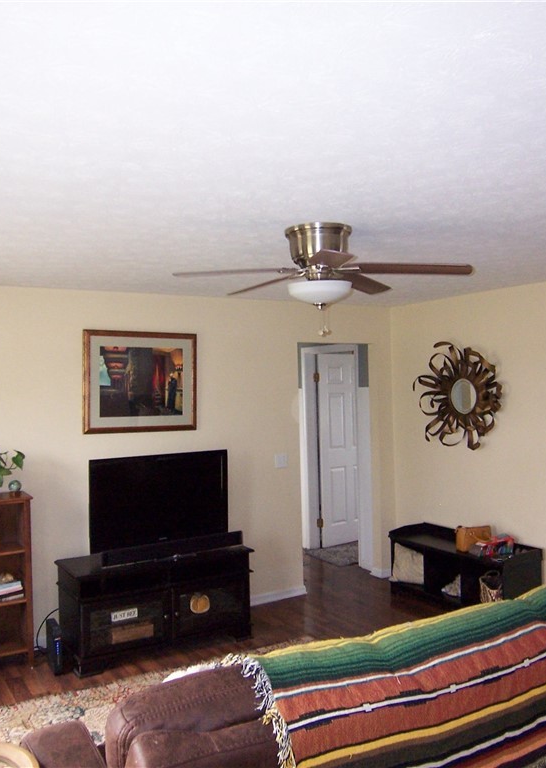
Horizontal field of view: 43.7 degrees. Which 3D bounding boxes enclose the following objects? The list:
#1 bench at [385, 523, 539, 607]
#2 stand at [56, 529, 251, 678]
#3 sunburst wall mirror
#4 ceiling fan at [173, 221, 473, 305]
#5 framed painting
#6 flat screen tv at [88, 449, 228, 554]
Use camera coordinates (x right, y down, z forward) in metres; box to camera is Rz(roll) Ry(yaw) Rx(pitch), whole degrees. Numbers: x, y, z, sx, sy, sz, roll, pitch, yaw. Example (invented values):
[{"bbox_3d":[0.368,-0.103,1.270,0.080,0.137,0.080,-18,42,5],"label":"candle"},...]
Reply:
[{"bbox_3d":[1.475,1.469,5.332,0.420,0.510,1.190,-2,0,-33],"label":"bench"},{"bbox_3d":[-0.788,1.483,4.676,1.220,0.605,0.510,-2,0,-30],"label":"stand"},{"bbox_3d":[1.504,0.098,5.556,0.110,0.860,0.860,-2,0,-33],"label":"sunburst wall mirror"},{"bbox_3d":[0.202,-0.509,2.956,1.240,0.330,1.270,-1,0,33],"label":"ceiling fan"},{"bbox_3d":[-0.936,-0.011,4.911,0.860,0.720,0.035,-2,0,-33],"label":"framed painting"},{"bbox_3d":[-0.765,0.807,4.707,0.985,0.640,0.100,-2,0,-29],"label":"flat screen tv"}]

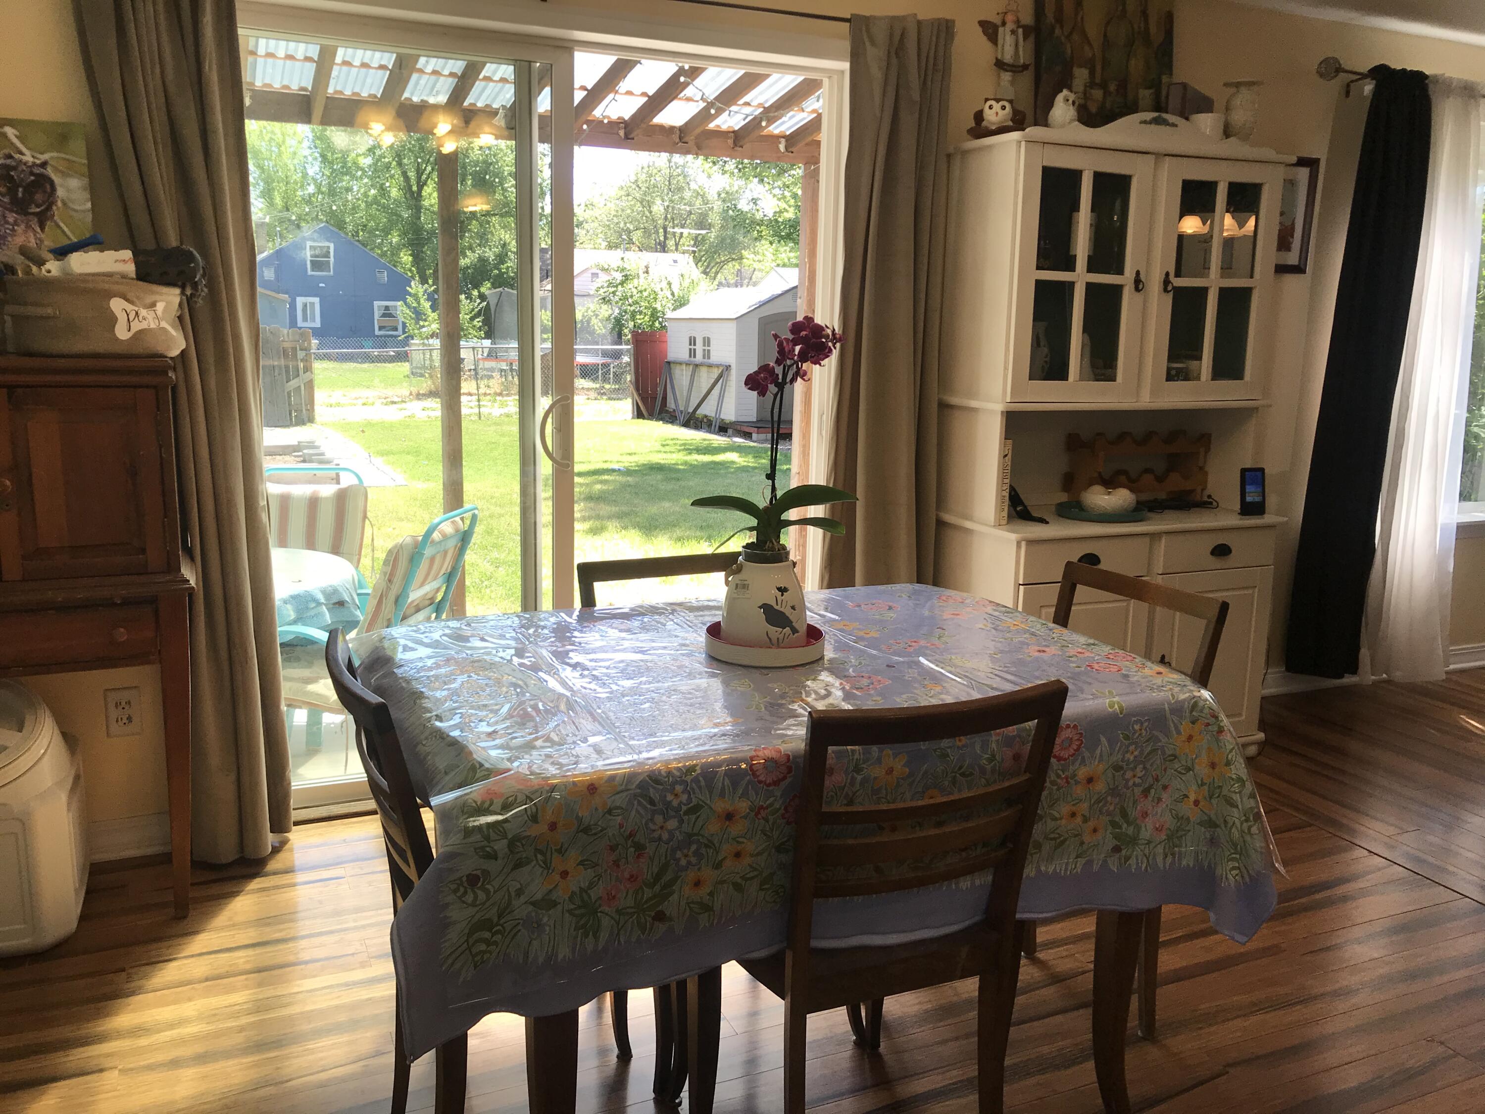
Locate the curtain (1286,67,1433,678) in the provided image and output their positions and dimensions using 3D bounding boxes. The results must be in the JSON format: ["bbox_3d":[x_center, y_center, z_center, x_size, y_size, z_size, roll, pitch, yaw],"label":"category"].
[{"bbox_3d":[2.171,-0.591,4.247,0.360,2.160,0.110,-4,12,-24],"label":"curtain"}]

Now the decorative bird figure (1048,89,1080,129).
[{"bbox_3d":[0.887,-1.226,3.341,0.100,0.147,0.105,-5,12,-28],"label":"decorative bird figure"}]

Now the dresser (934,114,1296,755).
[{"bbox_3d":[1.150,-0.324,3.670,1.030,1.900,0.430,-4,12,-24],"label":"dresser"}]

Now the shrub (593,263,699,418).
[{"bbox_3d":[-2.181,-4.951,27.059,2.382,3.207,2.300,1,11,0],"label":"shrub"}]

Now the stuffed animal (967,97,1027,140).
[{"bbox_3d":[0.724,-1.231,3.389,0.160,0.130,0.110,4,11,14],"label":"stuffed animal"}]

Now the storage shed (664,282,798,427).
[{"bbox_3d":[0.260,-3.900,22.680,2.420,2.360,3.200,-4,12,-24],"label":"storage shed"}]

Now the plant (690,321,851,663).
[{"bbox_3d":[0.052,-0.116,1.939,0.267,0.539,0.210,1,11,0],"label":"plant"}]

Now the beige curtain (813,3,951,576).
[{"bbox_3d":[0.418,-0.432,3.465,0.390,2.120,0.130,-4,12,-24],"label":"beige curtain"}]

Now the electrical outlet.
[{"bbox_3d":[-1.484,0.373,2.880,0.075,0.120,0.010,-4,12,-24],"label":"electrical outlet"}]

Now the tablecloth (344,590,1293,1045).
[{"bbox_3d":[0.051,0.351,1.974,1.270,0.385,0.900,-4,12,-24],"label":"tablecloth"}]

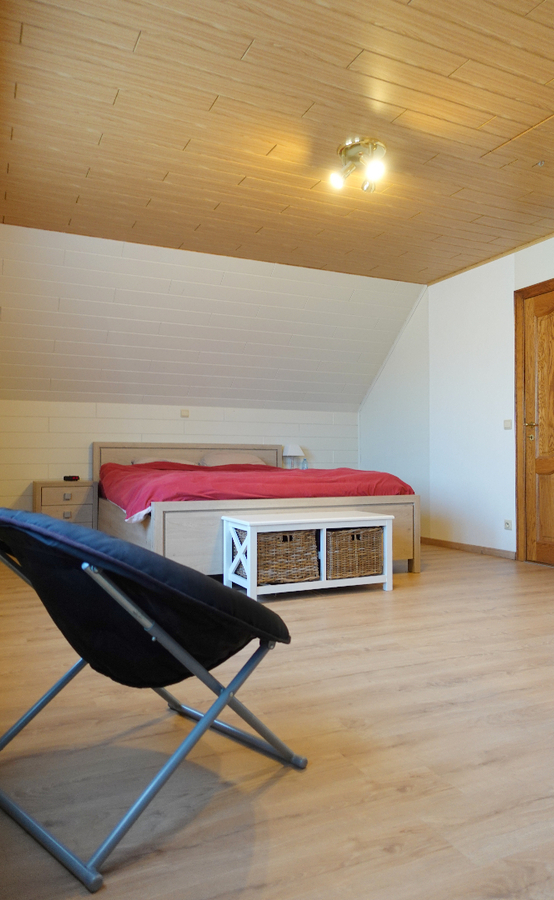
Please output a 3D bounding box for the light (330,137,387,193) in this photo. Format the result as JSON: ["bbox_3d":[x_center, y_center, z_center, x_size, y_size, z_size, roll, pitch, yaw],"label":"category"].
[{"bbox_3d":[0.435,-1.508,3.220,0.275,0.170,0.275,1,-1,-24],"label":"light"}]

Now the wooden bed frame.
[{"bbox_3d":[-0.321,0.396,4.771,1.866,0.934,2.213,1,-1,-25],"label":"wooden bed frame"}]

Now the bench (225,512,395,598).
[{"bbox_3d":[0.188,0.615,3.539,0.930,0.448,0.414,1,-1,-25],"label":"bench"}]

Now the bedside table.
[{"bbox_3d":[-1.814,0.573,5.140,0.482,0.593,0.400,1,-1,-24],"label":"bedside table"}]

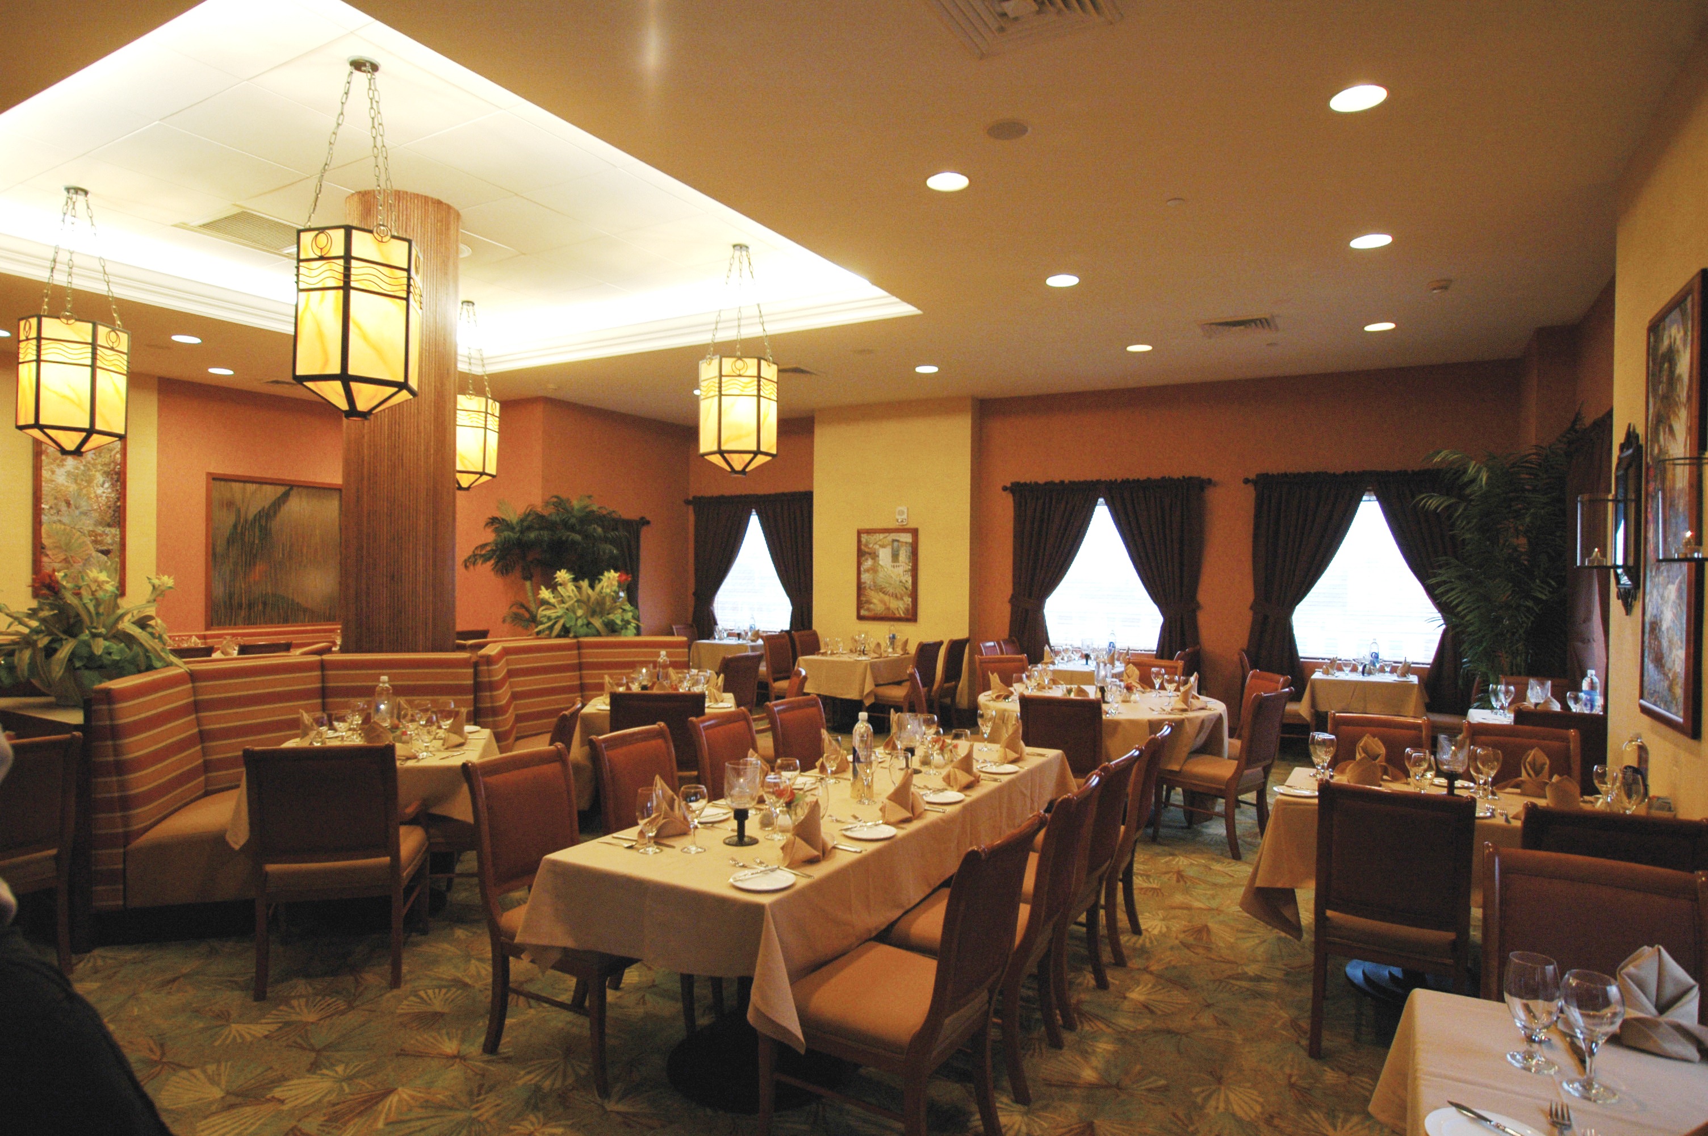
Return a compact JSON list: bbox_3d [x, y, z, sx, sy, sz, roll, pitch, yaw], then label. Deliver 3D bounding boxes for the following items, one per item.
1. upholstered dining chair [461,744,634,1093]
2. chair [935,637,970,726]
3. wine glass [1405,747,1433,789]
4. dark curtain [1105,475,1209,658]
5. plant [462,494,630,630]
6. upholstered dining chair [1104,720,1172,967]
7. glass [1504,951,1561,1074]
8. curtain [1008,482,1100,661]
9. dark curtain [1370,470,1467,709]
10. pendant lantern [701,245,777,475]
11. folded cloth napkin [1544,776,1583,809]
[{"bbox_3d":[-0.933,1.141,3.050,0.650,0.953,0.440,1,1,31],"label":"upholstered dining chair"},{"bbox_3d":[0.792,1.170,9.023,0.630,0.940,0.470,1,0,31],"label":"chair"},{"bbox_3d":[2.197,0.768,3.490,0.080,0.175,0.080,1,1,31],"label":"wine glass"},{"bbox_3d":[2.819,0.365,8.539,0.980,2.440,0.160,1,0,31],"label":"dark curtain"},{"bbox_3d":[-2.912,0.450,8.426,1.350,2.240,1.350,1,0,31],"label":"plant"},{"bbox_3d":[1.057,1.185,4.027,0.630,0.940,0.470,1,0,31],"label":"upholstered dining chair"},{"bbox_3d":[1.173,0.766,1.554,0.080,0.180,0.080,1,1,31],"label":"glass"},{"bbox_3d":[1.993,0.351,9.037,0.920,2.440,0.160,1,0,31],"label":"curtain"},{"bbox_3d":[4.699,0.403,7.406,0.860,2.430,0.160,1,0,31],"label":"dark curtain"},{"bbox_3d":[-0.759,-1.377,5.984,0.500,1.509,0.440,1,0,-8],"label":"pendant lantern"},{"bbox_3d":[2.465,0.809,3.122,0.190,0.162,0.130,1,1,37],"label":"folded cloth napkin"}]

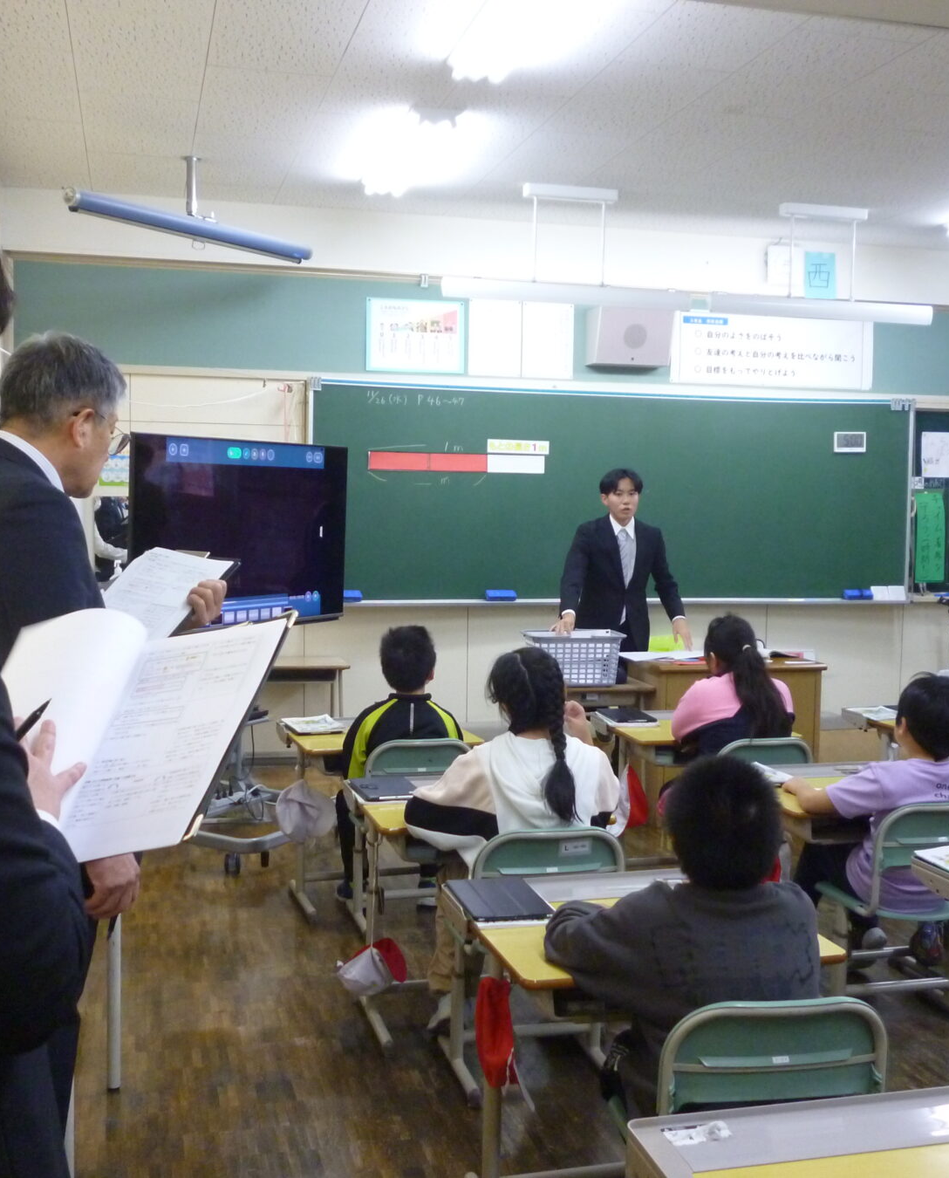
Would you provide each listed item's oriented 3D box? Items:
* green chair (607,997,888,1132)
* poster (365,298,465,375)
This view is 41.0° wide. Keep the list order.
[{"bbox_3d":[0.433,1.003,2.296,0.410,0.720,0.460,0,5,-9],"label":"green chair"},{"bbox_3d":[-0.310,-1.371,6.900,0.550,0.390,0.010,0,5,-15],"label":"poster"}]

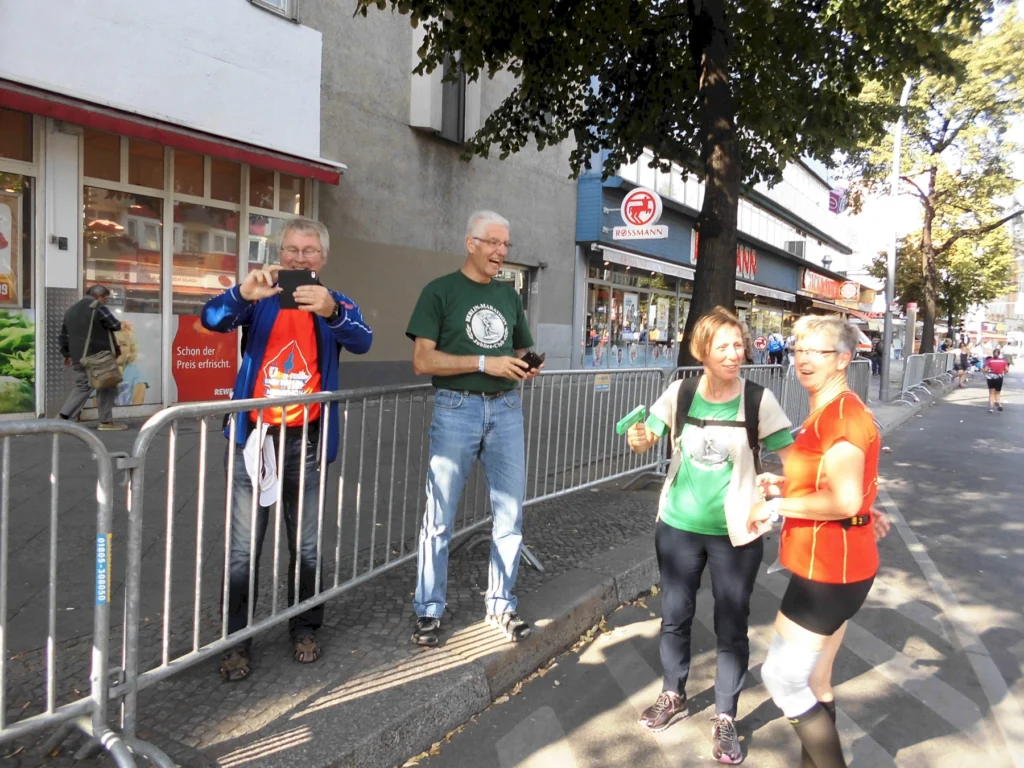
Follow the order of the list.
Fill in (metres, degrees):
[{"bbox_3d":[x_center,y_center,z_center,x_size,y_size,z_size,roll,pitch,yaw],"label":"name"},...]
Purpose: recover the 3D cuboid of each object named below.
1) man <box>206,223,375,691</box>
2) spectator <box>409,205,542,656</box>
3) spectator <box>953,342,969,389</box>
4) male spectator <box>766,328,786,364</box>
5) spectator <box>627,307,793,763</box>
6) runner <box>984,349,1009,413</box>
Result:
[{"bbox_3d":[-0.841,0.235,2.889,0.660,1.727,0.540,1,3,-13],"label":"man"},{"bbox_3d":[-0.157,0.181,3.214,0.560,1.806,0.480,0,4,-25],"label":"spectator"},{"bbox_3d":[16.491,-0.685,28.153,0.580,1.667,0.500,3,3,20],"label":"spectator"},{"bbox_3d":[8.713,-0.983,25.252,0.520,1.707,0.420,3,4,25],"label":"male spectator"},{"bbox_3d":[0.724,0.523,2.809,0.640,1.608,0.460,3,3,21],"label":"spectator"},{"bbox_3d":[12.185,-0.095,19.256,0.580,1.573,0.580,4,4,37],"label":"runner"}]

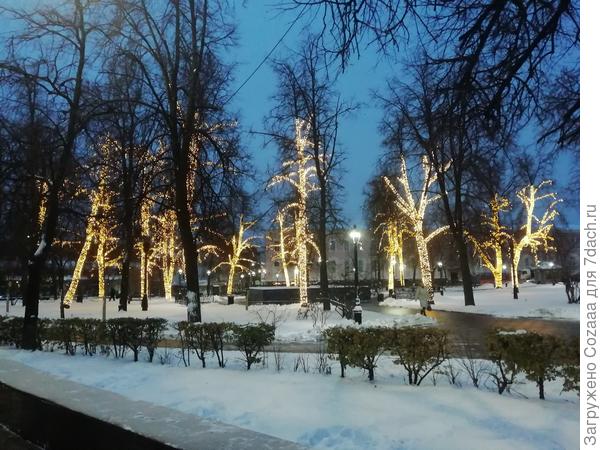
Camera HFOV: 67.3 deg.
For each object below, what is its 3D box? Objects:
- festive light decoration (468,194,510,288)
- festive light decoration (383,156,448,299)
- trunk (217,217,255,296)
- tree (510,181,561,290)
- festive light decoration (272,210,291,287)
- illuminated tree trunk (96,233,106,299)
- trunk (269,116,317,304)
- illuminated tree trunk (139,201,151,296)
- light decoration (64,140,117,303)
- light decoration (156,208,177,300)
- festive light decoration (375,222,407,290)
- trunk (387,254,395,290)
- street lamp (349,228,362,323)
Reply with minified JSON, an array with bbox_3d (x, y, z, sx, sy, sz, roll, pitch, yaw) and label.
[{"bbox_3d":[20.146,1.697,48.177,4.190,10.083,3.400,0,-7,0],"label":"festive light decoration"},{"bbox_3d":[8.488,0.367,34.000,4.220,10.720,3.860,-1,-7,0],"label":"festive light decoration"},{"bbox_3d":[-5.809,2.754,39.975,3.824,7.090,3.400,0,-7,0],"label":"trunk"},{"bbox_3d":[22.891,1.063,44.000,3.870,10.610,3.910,-1,-7,0],"label":"tree"},{"bbox_3d":[-1.849,2.455,45.055,1.763,7.906,1.700,0,-7,0],"label":"festive light decoration"},{"bbox_3d":[-18.932,3.843,43.000,0.730,6.270,0.810,-1,-7,0],"label":"illuminated tree trunk"},{"bbox_3d":[-0.357,-0.775,24.802,2.694,10.577,2.400,0,-7,0],"label":"trunk"},{"bbox_3d":[-13.129,1.970,38.060,0.993,8.203,0.900,0,-7,0],"label":"illuminated tree trunk"},{"bbox_3d":[-16.624,-0.240,36.000,3.360,12.870,3.530,-1,-7,0],"label":"light decoration"},{"bbox_3d":[-11.254,2.437,38.000,1.652,7.755,1.600,0,-7,0],"label":"light decoration"},{"bbox_3d":[9.698,3.270,48.000,2.860,7.360,2.400,-1,-7,0],"label":"festive light decoration"},{"bbox_3d":[9.634,5.082,48.000,0.720,3.860,0.770,-1,-7,0],"label":"trunk"},{"bbox_3d":[2.179,1.956,17.695,0.450,3.824,0.450,0,-7,0],"label":"street lamp"}]

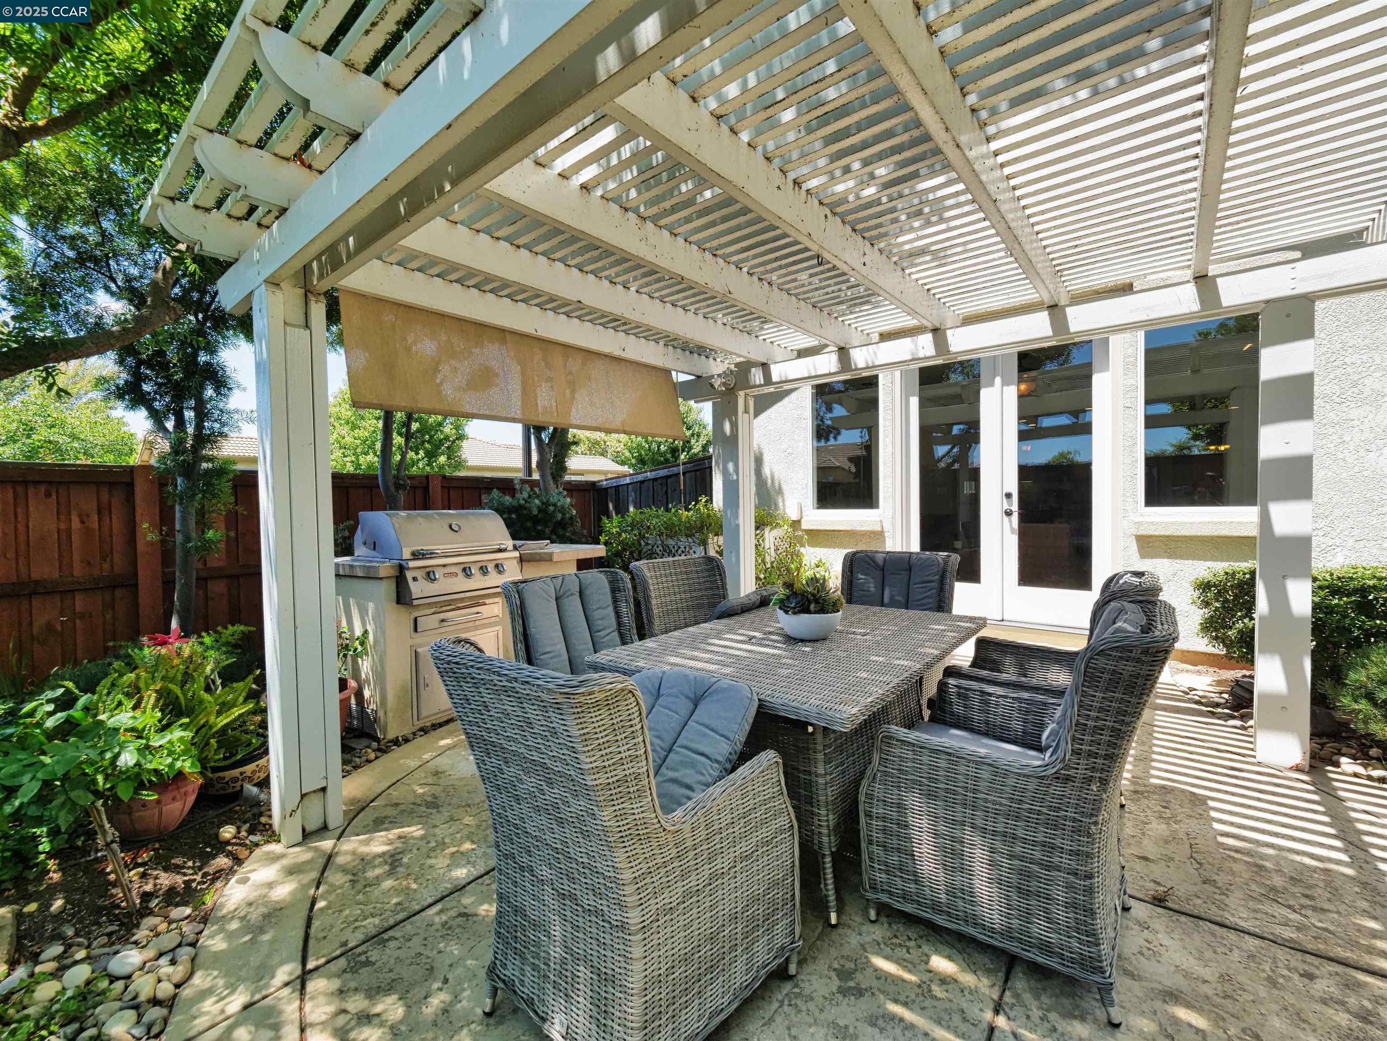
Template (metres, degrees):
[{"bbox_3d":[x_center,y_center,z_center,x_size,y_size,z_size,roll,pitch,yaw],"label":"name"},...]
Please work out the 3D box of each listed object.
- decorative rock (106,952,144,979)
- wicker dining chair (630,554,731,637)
[{"bbox_3d":[-1.569,1.226,1.551,0.099,0.043,0.065,-1,1,22],"label":"decorative rock"},{"bbox_3d":[0.122,0.698,2.871,0.618,0.953,0.741,-2,2,-41],"label":"wicker dining chair"}]

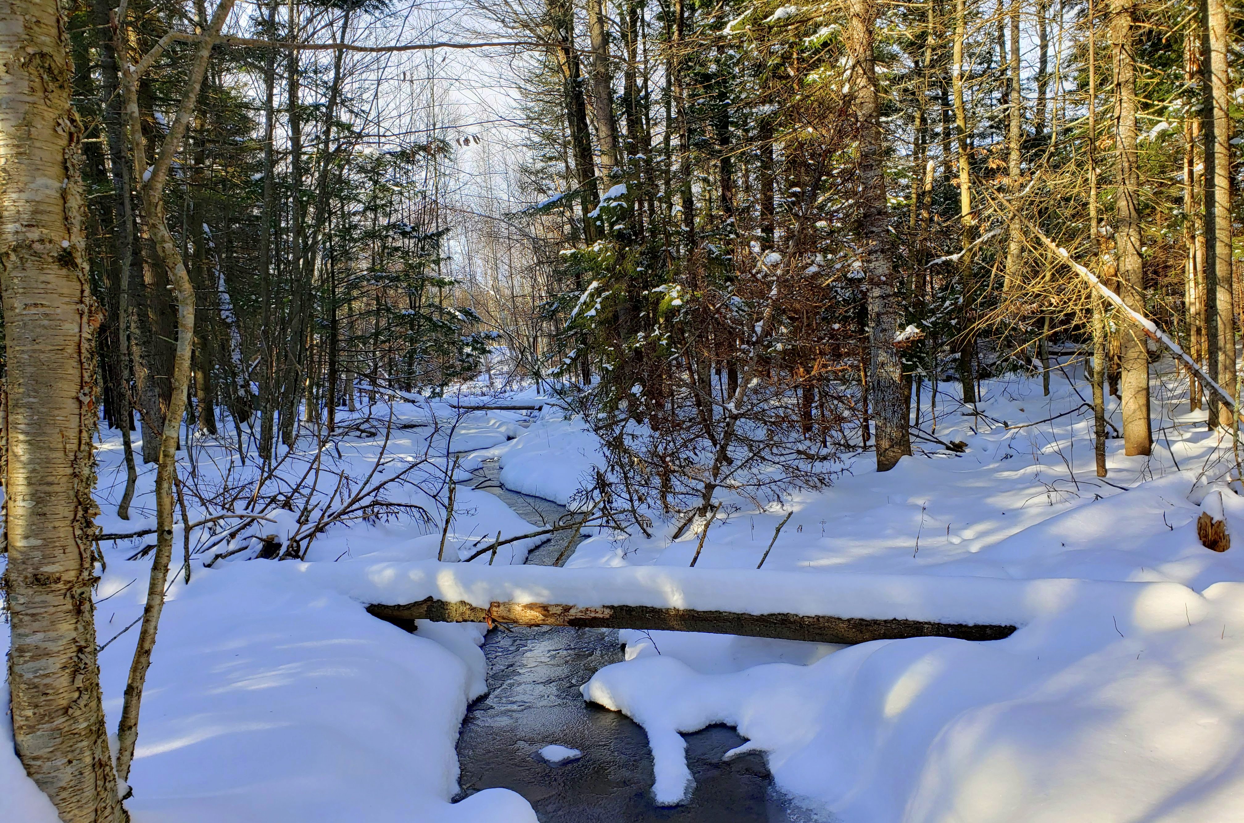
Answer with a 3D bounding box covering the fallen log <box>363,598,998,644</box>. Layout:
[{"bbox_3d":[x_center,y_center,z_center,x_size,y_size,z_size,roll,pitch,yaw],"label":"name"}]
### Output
[{"bbox_3d":[0.325,1.155,5.200,3.710,0.200,0.200,1,2,6],"label":"fallen log"}]

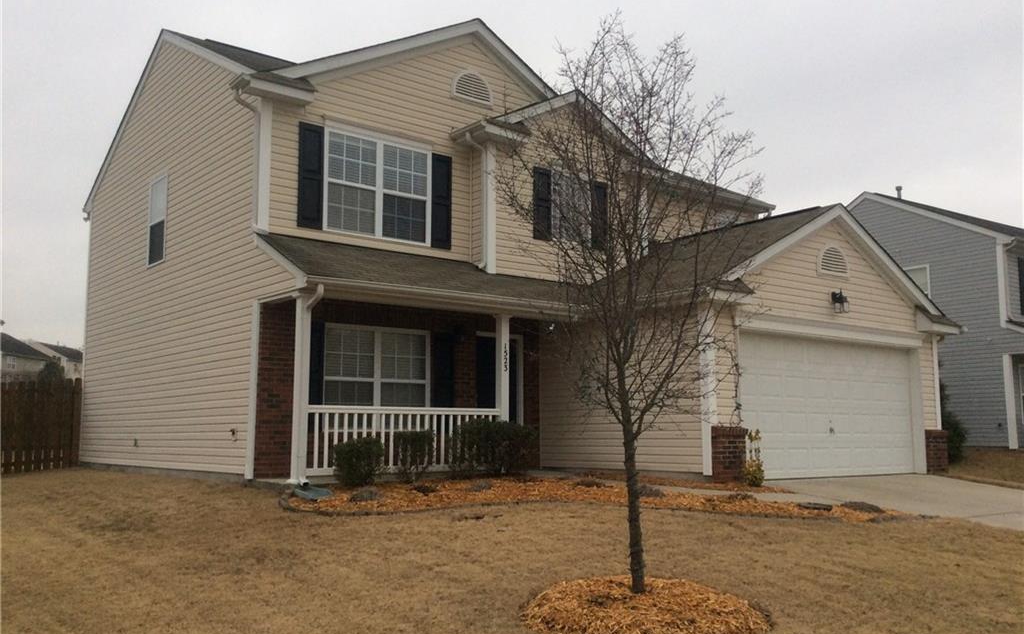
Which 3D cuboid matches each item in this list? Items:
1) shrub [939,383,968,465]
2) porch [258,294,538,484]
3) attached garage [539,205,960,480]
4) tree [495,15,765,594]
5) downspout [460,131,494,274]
[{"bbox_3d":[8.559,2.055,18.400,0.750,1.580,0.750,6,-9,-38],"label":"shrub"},{"bbox_3d":[-1.052,1.098,13.669,5.000,2.460,1.420,6,-9,-38],"label":"porch"},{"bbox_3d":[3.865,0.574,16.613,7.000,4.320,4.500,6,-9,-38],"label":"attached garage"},{"bbox_3d":[0.858,-0.184,6.900,2.000,4.270,1.950,0,-7,0],"label":"tree"},{"bbox_3d":[-0.579,-1.843,14.881,0.330,2.220,0.100,6,-9,-38],"label":"downspout"}]

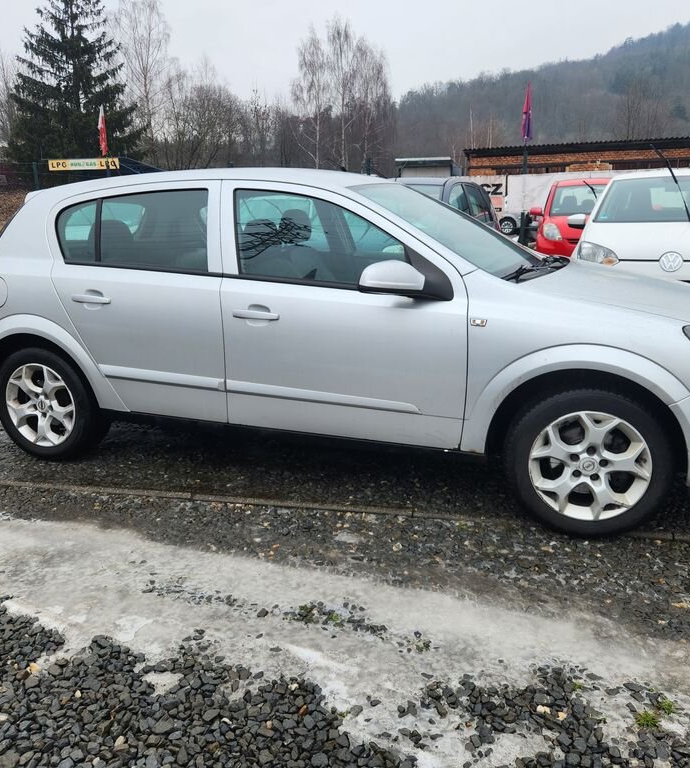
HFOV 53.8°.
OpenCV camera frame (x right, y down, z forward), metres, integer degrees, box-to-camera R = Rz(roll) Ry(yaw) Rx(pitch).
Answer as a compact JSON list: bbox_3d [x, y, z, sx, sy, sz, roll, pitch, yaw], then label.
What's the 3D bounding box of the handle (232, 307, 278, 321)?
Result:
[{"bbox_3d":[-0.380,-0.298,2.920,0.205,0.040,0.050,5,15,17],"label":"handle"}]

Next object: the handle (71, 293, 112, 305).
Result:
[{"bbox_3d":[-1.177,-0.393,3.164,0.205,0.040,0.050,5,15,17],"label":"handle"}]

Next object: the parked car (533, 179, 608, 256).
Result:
[{"bbox_3d":[3.998,-2.562,11.026,1.670,1.530,3.650,4,15,19],"label":"parked car"}]

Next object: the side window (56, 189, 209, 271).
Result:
[{"bbox_3d":[-0.988,-0.712,3.162,0.910,0.400,0.080,5,-9,19],"label":"side window"}]

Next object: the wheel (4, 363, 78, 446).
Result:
[{"bbox_3d":[-1.514,0.092,3.515,0.440,0.440,0.180,5,15,19],"label":"wheel"}]

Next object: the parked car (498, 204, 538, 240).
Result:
[{"bbox_3d":[7.050,-5.960,23.800,4.100,1.470,1.720,4,14,17],"label":"parked car"}]

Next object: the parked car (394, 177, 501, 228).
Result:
[{"bbox_3d":[0.708,-1.640,7.894,1.710,1.490,3.950,5,15,21],"label":"parked car"}]

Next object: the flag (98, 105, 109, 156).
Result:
[{"bbox_3d":[-5.679,-5.961,16.000,0.270,1.180,0.180,-5,15,-17],"label":"flag"}]

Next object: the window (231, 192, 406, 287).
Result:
[{"bbox_3d":[-0.123,-0.626,2.859,0.870,0.430,0.080,5,-9,19],"label":"window"}]

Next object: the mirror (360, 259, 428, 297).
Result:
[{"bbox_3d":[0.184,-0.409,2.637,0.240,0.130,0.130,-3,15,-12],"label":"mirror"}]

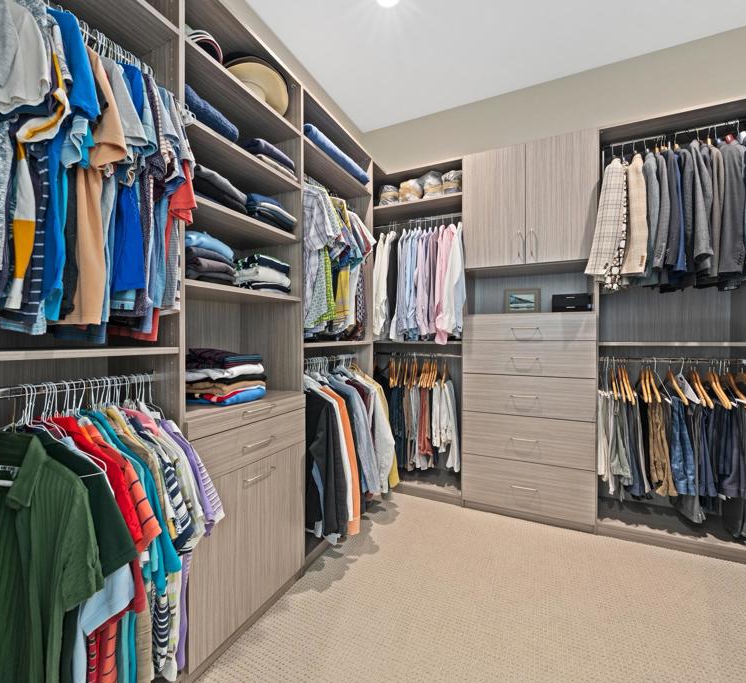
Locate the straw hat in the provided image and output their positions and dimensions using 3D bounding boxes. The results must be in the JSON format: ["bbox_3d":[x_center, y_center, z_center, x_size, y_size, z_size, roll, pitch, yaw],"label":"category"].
[{"bbox_3d":[-0.554,-1.101,1.527,0.330,0.120,0.320,-32,-18,18],"label":"straw hat"}]

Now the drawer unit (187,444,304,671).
[{"bbox_3d":[-0.618,0.761,1.425,0.360,0.585,0.612,0,0,25],"label":"drawer unit"}]

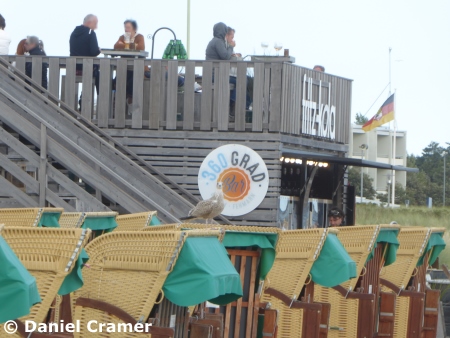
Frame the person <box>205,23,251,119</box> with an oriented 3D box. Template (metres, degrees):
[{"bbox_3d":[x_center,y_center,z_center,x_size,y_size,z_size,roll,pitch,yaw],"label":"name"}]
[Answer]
[{"bbox_3d":[0.045,-1.457,72.500,0.620,1.460,0.500,1,0,-10],"label":"person"}]

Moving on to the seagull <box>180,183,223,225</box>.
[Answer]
[{"bbox_3d":[-0.232,0.371,50.000,0.460,0.460,0.170,1,0,15],"label":"seagull"}]

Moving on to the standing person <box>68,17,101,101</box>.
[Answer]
[{"bbox_3d":[-2.084,-1.580,73.000,0.480,1.480,0.500,2,-1,-29],"label":"standing person"}]

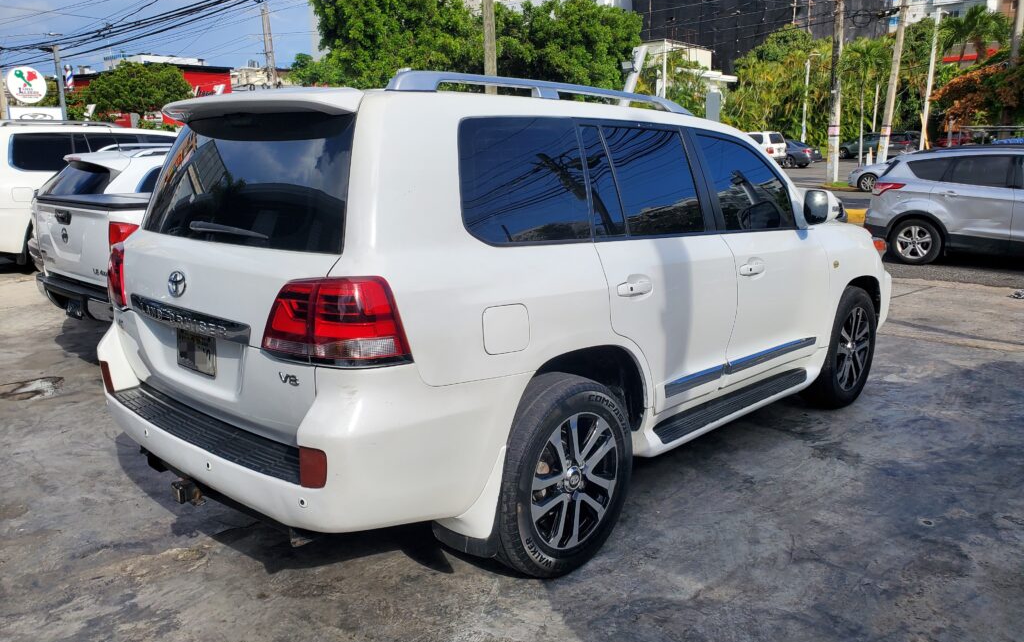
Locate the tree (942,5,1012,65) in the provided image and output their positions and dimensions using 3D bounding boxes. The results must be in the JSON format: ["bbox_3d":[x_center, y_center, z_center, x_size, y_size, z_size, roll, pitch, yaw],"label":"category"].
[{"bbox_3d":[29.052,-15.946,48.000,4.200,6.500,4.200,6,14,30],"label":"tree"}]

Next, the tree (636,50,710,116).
[{"bbox_3d":[8.948,-11.965,43.334,4.100,6.280,3.900,-1,12,0],"label":"tree"}]

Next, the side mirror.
[{"bbox_3d":[1.622,-0.604,4.052,0.210,0.195,0.200,10,16,43],"label":"side mirror"}]

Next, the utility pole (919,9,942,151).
[{"bbox_3d":[20.532,-11.360,37.750,0.260,7.410,0.260,6,13,23],"label":"utility pole"}]

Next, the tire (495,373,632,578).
[{"bbox_3d":[0.167,0.602,3.093,0.285,0.790,0.790,10,16,43],"label":"tire"}]

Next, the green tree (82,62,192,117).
[{"bbox_3d":[-11.418,-5.665,23.539,2.900,4.340,2.800,-7,13,-24],"label":"green tree"}]

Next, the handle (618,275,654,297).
[{"bbox_3d":[0.484,-0.132,3.030,0.060,0.080,0.240,10,16,42],"label":"handle"}]

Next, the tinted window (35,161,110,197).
[{"bbox_3d":[-4.253,-1.305,7.412,1.150,0.500,0.120,10,-21,43],"label":"tinted window"}]

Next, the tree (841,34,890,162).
[{"bbox_3d":[17.420,-10.817,37.900,2.500,6.200,2.500,5,13,24],"label":"tree"}]

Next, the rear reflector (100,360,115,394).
[{"bbox_3d":[-1.750,0.237,3.338,0.050,0.135,0.090,-8,14,-34],"label":"rear reflector"}]

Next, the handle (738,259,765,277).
[{"bbox_3d":[1.167,-0.256,3.750,0.060,0.080,0.240,10,16,42],"label":"handle"}]

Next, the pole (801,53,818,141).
[{"bbox_3d":[16.053,-11.401,41.380,0.650,5.840,0.250,-1,12,0],"label":"pole"}]

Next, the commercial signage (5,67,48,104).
[{"bbox_3d":[-12.625,-6.124,20.000,1.030,0.970,0.150,-3,12,-12],"label":"commercial signage"}]

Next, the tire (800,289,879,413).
[{"bbox_3d":[2.146,0.164,5.096,0.285,0.790,0.790,10,16,43],"label":"tire"}]

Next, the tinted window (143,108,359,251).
[{"bbox_3d":[-1.020,-0.519,2.784,1.450,0.470,0.110,10,-5,42],"label":"tinted window"}]

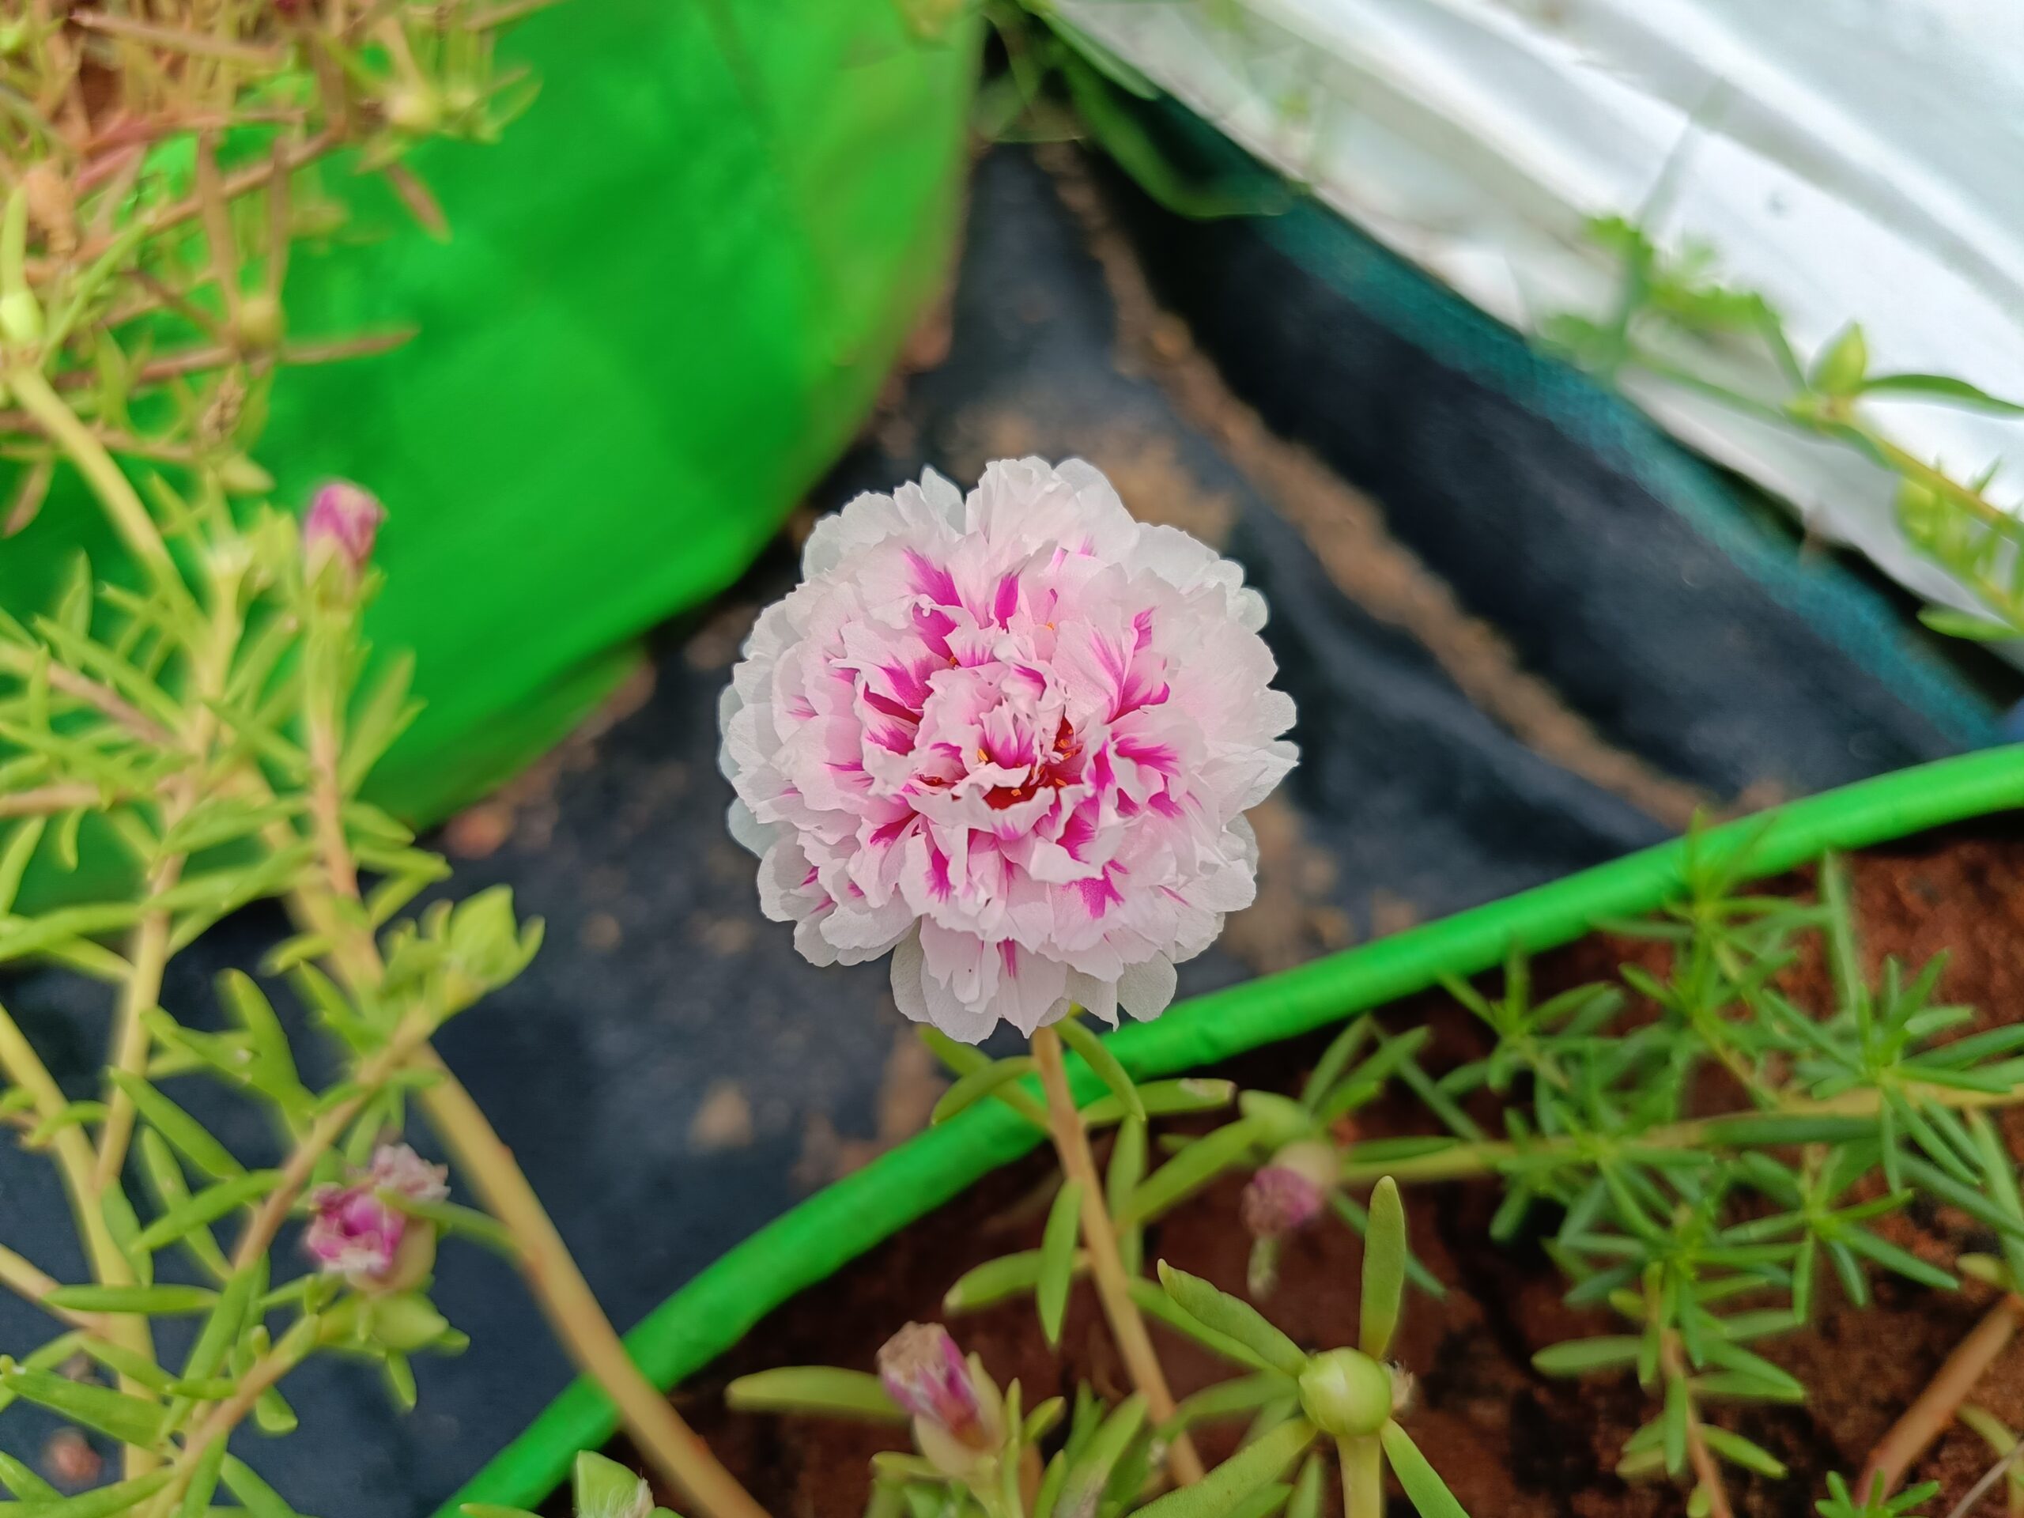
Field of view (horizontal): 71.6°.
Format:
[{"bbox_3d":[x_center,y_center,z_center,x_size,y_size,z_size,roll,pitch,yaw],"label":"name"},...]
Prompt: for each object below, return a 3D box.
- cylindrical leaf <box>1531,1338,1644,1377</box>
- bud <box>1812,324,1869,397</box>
[{"bbox_3d":[0.076,0.079,0.185,0.015,0.004,0.004,-7,44,-6],"label":"cylindrical leaf"},{"bbox_3d":[0.130,-0.062,0.220,0.007,0.011,0.007,19,24,5],"label":"bud"}]

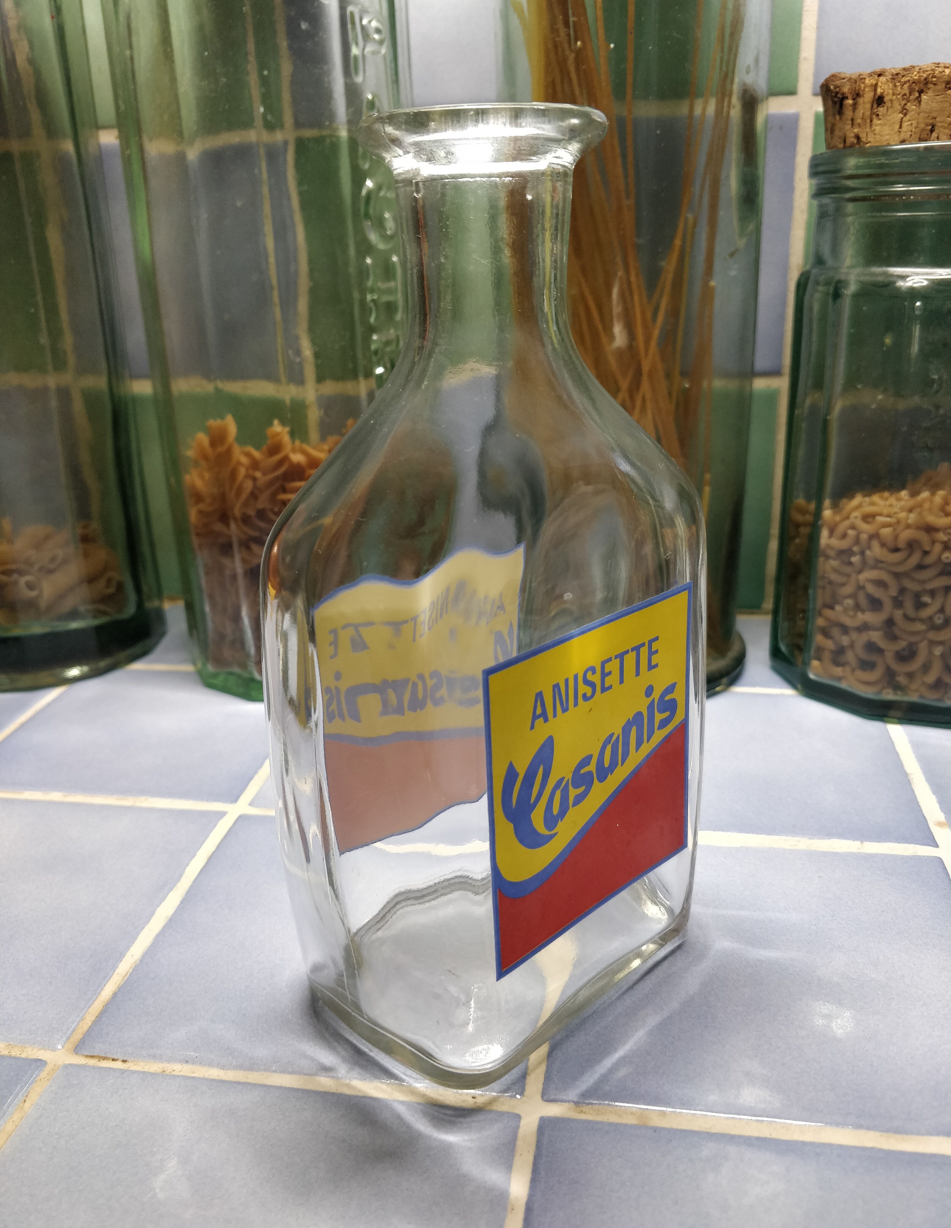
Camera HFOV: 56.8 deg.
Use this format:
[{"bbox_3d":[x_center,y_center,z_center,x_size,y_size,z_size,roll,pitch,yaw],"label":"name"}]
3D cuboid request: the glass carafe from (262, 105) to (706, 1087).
[{"bbox_3d":[0.004,-0.006,0.210,0.100,0.194,0.074,-19,27,-38],"label":"glass carafe"}]

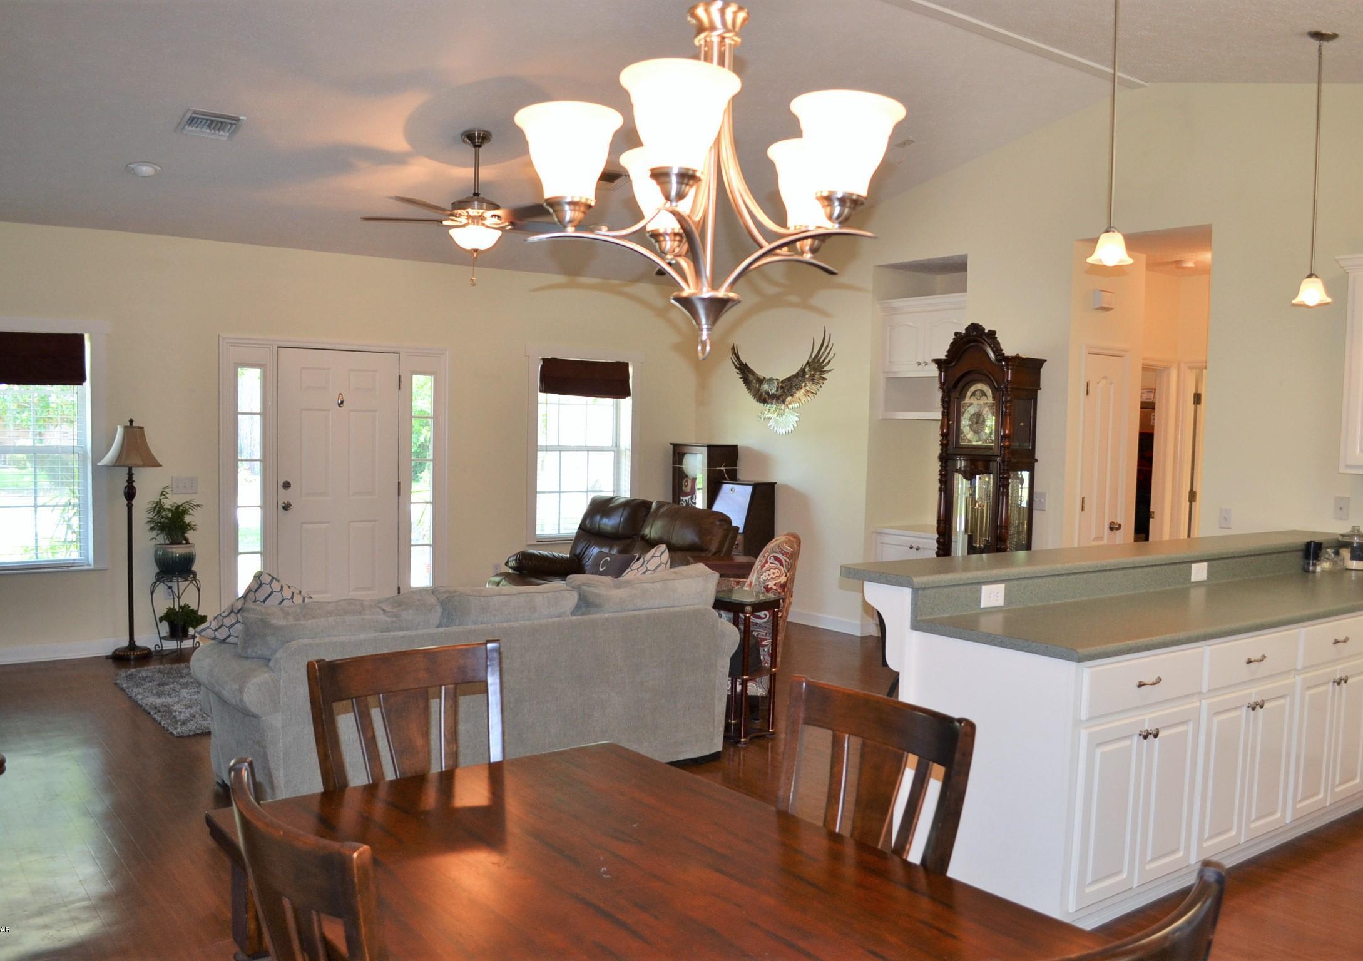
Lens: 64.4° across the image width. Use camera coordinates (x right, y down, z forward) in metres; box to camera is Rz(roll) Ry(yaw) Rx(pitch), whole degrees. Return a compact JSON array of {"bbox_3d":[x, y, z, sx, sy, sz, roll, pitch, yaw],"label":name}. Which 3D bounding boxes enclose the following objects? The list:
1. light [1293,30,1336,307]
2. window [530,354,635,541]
[{"bbox_3d":[2.730,-1.344,4.650,0.165,1.221,0.165,-1,4,-34],"label":"light"},{"bbox_3d":[-0.836,-0.254,9.162,0.970,1.550,0.100,-1,4,-36],"label":"window"}]

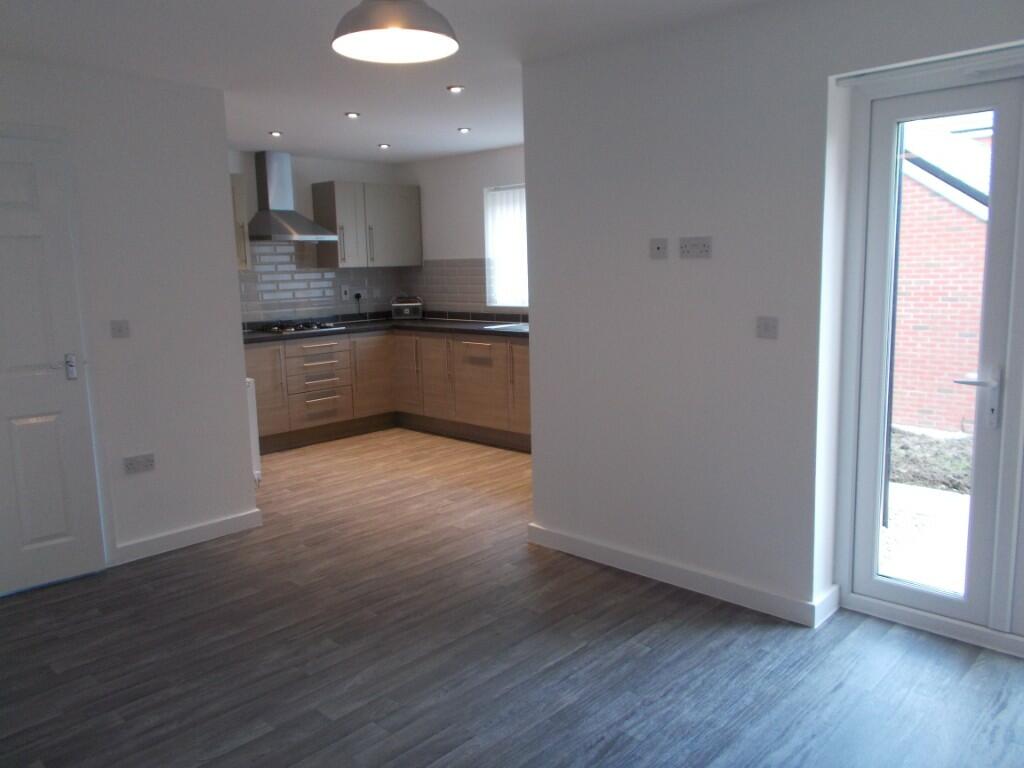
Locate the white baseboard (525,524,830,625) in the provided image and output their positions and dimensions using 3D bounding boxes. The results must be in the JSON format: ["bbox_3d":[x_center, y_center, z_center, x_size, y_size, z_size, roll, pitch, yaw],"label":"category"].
[{"bbox_3d":[0.718,0.822,3.567,1.480,0.092,0.240,7,12,42],"label":"white baseboard"}]

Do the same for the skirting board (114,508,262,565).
[{"bbox_3d":[-1.692,0.799,4.066,0.018,0.089,0.780,7,12,42],"label":"skirting board"}]

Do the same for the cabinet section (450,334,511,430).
[{"bbox_3d":[-0.052,-0.057,6.287,0.605,0.728,0.570,6,12,43],"label":"cabinet section"}]

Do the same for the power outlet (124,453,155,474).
[{"bbox_3d":[-1.854,0.402,3.837,0.010,0.087,0.147,7,12,42],"label":"power outlet"}]

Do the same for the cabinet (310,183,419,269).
[{"bbox_3d":[-1.278,-1.403,6.867,0.333,0.716,0.904,7,12,42],"label":"cabinet"}]

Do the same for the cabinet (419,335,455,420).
[{"bbox_3d":[-0.400,-0.084,6.480,0.395,0.720,0.575,7,12,42],"label":"cabinet"}]

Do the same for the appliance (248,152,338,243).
[{"bbox_3d":[-1.809,-1.497,6.148,0.500,0.712,0.600,7,12,42],"label":"appliance"}]

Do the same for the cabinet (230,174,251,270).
[{"bbox_3d":[-2.249,-1.216,5.826,0.333,0.716,0.345,7,12,42],"label":"cabinet"}]

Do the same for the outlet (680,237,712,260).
[{"bbox_3d":[0.750,-0.556,3.138,0.147,0.087,0.010,7,12,42],"label":"outlet"}]

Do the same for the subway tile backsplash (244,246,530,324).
[{"bbox_3d":[-1.040,-0.836,6.157,1.738,0.665,1.740,7,12,42],"label":"subway tile backsplash"}]

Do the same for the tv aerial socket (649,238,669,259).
[{"bbox_3d":[0.617,-0.566,3.231,0.086,0.086,0.012,7,13,42],"label":"tv aerial socket"}]

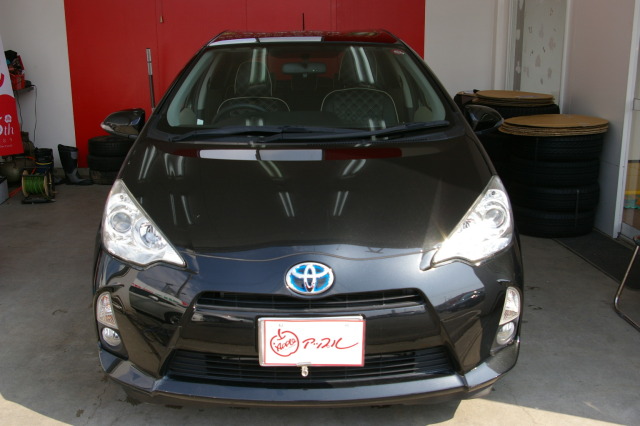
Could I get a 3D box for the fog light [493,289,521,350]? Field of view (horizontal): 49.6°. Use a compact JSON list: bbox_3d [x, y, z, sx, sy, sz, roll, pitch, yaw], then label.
[{"bbox_3d":[0.682,0.366,2.531,0.115,0.215,0.140,-3,14,-12],"label":"fog light"}]

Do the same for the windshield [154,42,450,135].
[{"bbox_3d":[-0.088,-0.614,3.352,1.340,0.410,0.900,-1,14,-2],"label":"windshield"}]

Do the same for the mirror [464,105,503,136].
[{"bbox_3d":[0.775,-0.440,3.361,0.230,0.155,0.150,-1,14,-2],"label":"mirror"}]

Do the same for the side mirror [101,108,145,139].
[{"bbox_3d":[-0.943,-0.415,3.288,0.230,0.155,0.150,-1,14,-2],"label":"side mirror"}]

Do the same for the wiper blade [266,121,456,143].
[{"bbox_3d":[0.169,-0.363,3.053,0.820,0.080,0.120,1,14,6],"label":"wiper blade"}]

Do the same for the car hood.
[{"bbox_3d":[-0.050,-0.095,2.644,1.450,0.310,0.900,-1,14,-2],"label":"car hood"}]

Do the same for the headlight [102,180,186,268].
[{"bbox_3d":[-0.643,0.027,2.512,0.370,0.250,0.480,0,14,2],"label":"headlight"}]

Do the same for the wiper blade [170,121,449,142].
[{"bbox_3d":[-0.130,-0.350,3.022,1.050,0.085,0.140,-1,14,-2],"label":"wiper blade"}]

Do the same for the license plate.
[{"bbox_3d":[-0.024,0.409,2.190,0.330,0.165,0.020,-1,14,-2],"label":"license plate"}]

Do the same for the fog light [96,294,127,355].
[{"bbox_3d":[-0.752,0.387,2.470,0.115,0.215,0.140,2,14,7],"label":"fog light"}]

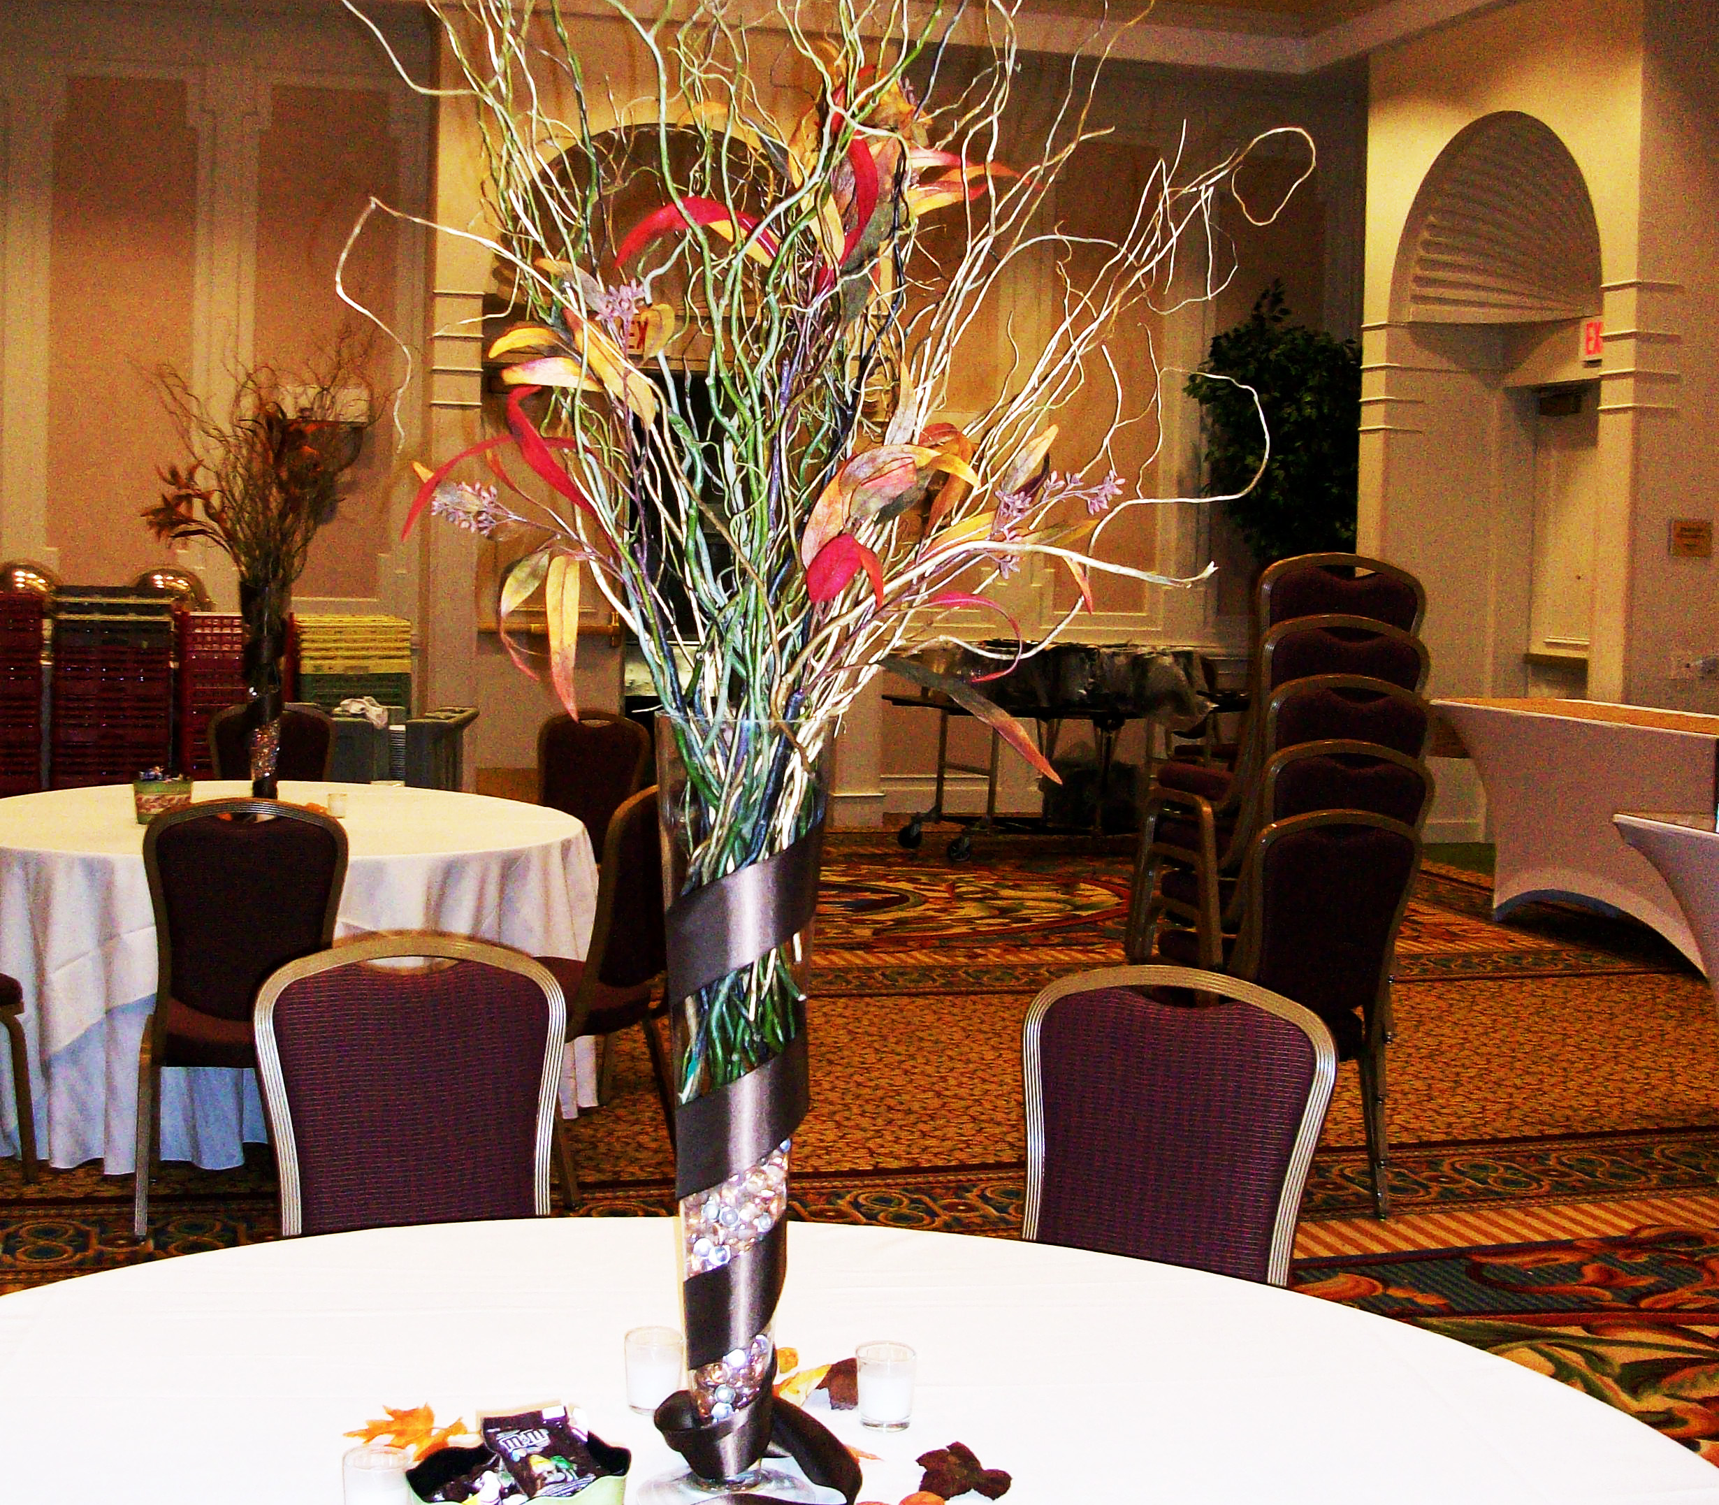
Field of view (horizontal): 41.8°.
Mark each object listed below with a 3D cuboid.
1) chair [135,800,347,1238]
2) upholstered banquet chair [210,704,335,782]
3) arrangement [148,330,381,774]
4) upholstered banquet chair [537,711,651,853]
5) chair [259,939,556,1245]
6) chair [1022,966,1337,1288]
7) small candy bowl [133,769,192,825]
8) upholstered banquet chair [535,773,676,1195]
[{"bbox_3d":[-1.403,0.545,5.172,0.443,0.939,0.593,0,5,-14],"label":"chair"},{"bbox_3d":[-2.010,0.316,7.676,0.443,0.939,0.593,0,5,-14],"label":"upholstered banquet chair"},{"bbox_3d":[-1.567,-0.445,5.923,0.600,1.210,0.550,0,6,-14],"label":"arrangement"},{"bbox_3d":[-1.050,0.338,7.719,0.443,0.939,0.593,3,5,21],"label":"upholstered banquet chair"},{"bbox_3d":[-0.572,0.751,3.012,0.443,0.939,0.593,0,5,-18],"label":"chair"},{"bbox_3d":[0.328,0.785,2.894,0.443,0.939,0.593,3,5,21],"label":"chair"},{"bbox_3d":[-1.794,0.118,5.799,0.150,0.130,0.115,0,6,-14],"label":"small candy bowl"},{"bbox_3d":[-0.774,0.534,5.461,0.580,0.920,0.450,5,6,30],"label":"upholstered banquet chair"}]

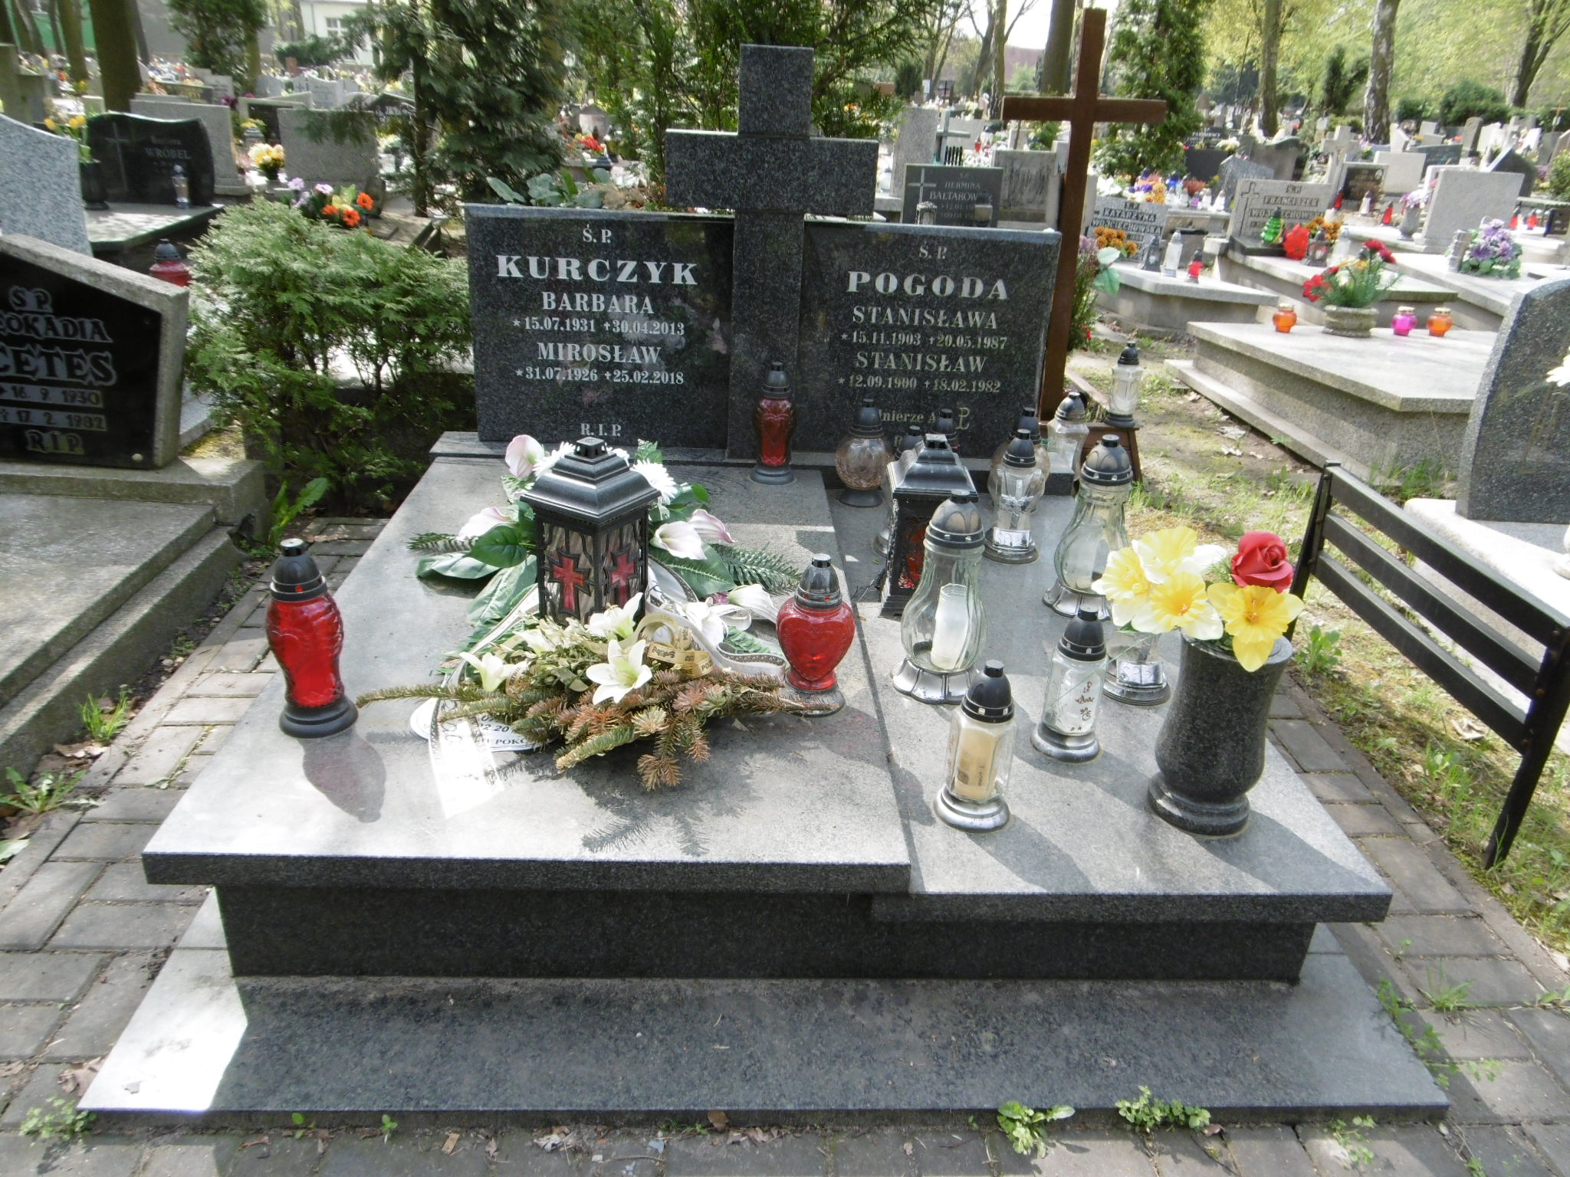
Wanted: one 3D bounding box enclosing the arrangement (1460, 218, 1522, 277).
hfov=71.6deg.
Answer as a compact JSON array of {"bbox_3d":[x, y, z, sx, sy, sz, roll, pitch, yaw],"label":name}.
[{"bbox_3d":[4.511,-2.167,6.956,0.280,0.290,0.250,1,25,-3],"label":"arrangement"}]

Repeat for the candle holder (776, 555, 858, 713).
[{"bbox_3d":[0.055,0.070,1.802,0.127,0.265,0.117,4,24,2],"label":"candle holder"}]

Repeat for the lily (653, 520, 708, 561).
[{"bbox_3d":[-0.215,-0.098,2.209,0.098,0.062,0.072,18,29,30],"label":"lily"}]

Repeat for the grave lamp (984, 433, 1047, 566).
[{"bbox_3d":[0.551,-0.220,2.546,0.132,0.299,0.132,1,24,-3],"label":"grave lamp"}]

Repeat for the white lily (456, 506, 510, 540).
[{"bbox_3d":[-0.631,-0.137,2.274,0.110,0.055,0.077,-4,25,-14],"label":"white lily"}]

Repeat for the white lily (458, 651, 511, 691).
[{"bbox_3d":[-0.468,0.132,1.726,0.098,0.065,0.080,-4,25,-15],"label":"white lily"}]

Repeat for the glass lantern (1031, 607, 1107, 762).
[{"bbox_3d":[0.496,0.158,1.838,0.122,0.250,0.122,1,25,-3],"label":"glass lantern"}]

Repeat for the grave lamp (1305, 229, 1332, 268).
[{"bbox_3d":[3.399,-2.168,6.934,0.120,0.225,0.120,1,25,-3],"label":"grave lamp"}]

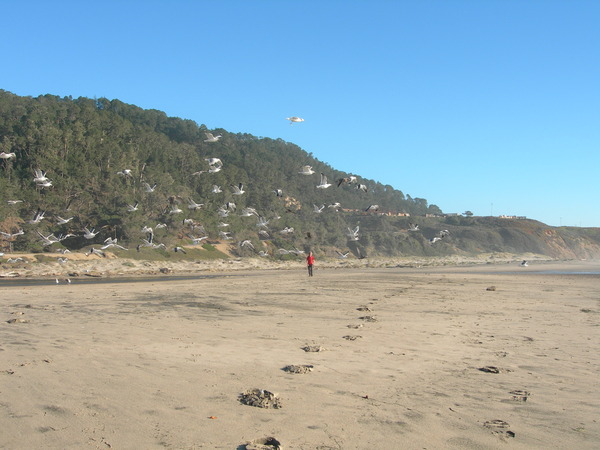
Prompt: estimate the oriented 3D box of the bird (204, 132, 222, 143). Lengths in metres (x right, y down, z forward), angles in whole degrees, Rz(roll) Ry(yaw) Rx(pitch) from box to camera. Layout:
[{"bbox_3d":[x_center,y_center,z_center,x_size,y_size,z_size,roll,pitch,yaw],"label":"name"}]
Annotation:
[{"bbox_3d":[-2.955,-2.989,22.500,0.550,0.320,1.050,-1,-3,17],"label":"bird"}]

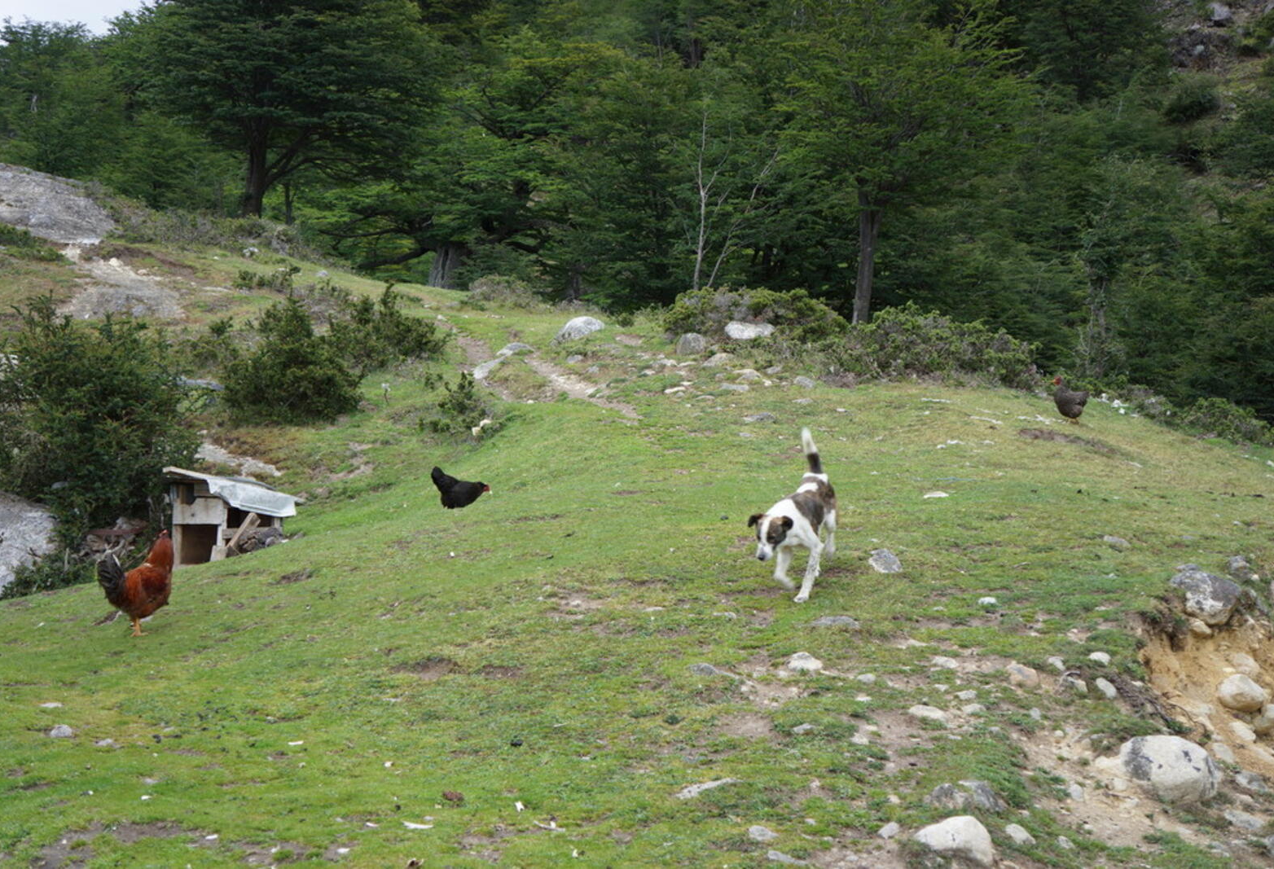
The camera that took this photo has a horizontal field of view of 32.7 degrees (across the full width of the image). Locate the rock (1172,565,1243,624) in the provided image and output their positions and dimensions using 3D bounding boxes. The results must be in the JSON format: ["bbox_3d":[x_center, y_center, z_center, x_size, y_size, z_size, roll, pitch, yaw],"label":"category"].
[{"bbox_3d":[2.540,0.718,9.700,0.310,0.250,0.270,1,4,15],"label":"rock"}]

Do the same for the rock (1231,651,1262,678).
[{"bbox_3d":[2.605,0.987,9.300,0.127,0.108,0.120,0,2,0],"label":"rock"}]

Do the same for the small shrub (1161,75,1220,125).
[{"bbox_3d":[16.591,-10.048,65.000,1.655,1.417,1.600,0,2,0],"label":"small shrub"}]

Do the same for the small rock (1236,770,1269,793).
[{"bbox_3d":[2.097,1.184,7.400,0.110,0.065,0.090,1,4,16],"label":"small rock"}]

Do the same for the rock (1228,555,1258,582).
[{"bbox_3d":[2.873,0.634,10.300,0.140,0.110,0.120,1,4,16],"label":"rock"}]

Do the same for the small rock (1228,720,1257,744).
[{"bbox_3d":[2.401,1.176,8.600,0.109,0.088,0.100,0,2,0],"label":"small rock"}]

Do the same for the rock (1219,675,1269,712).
[{"bbox_3d":[2.287,0.978,8.200,0.190,0.130,0.160,1,4,16],"label":"rock"}]

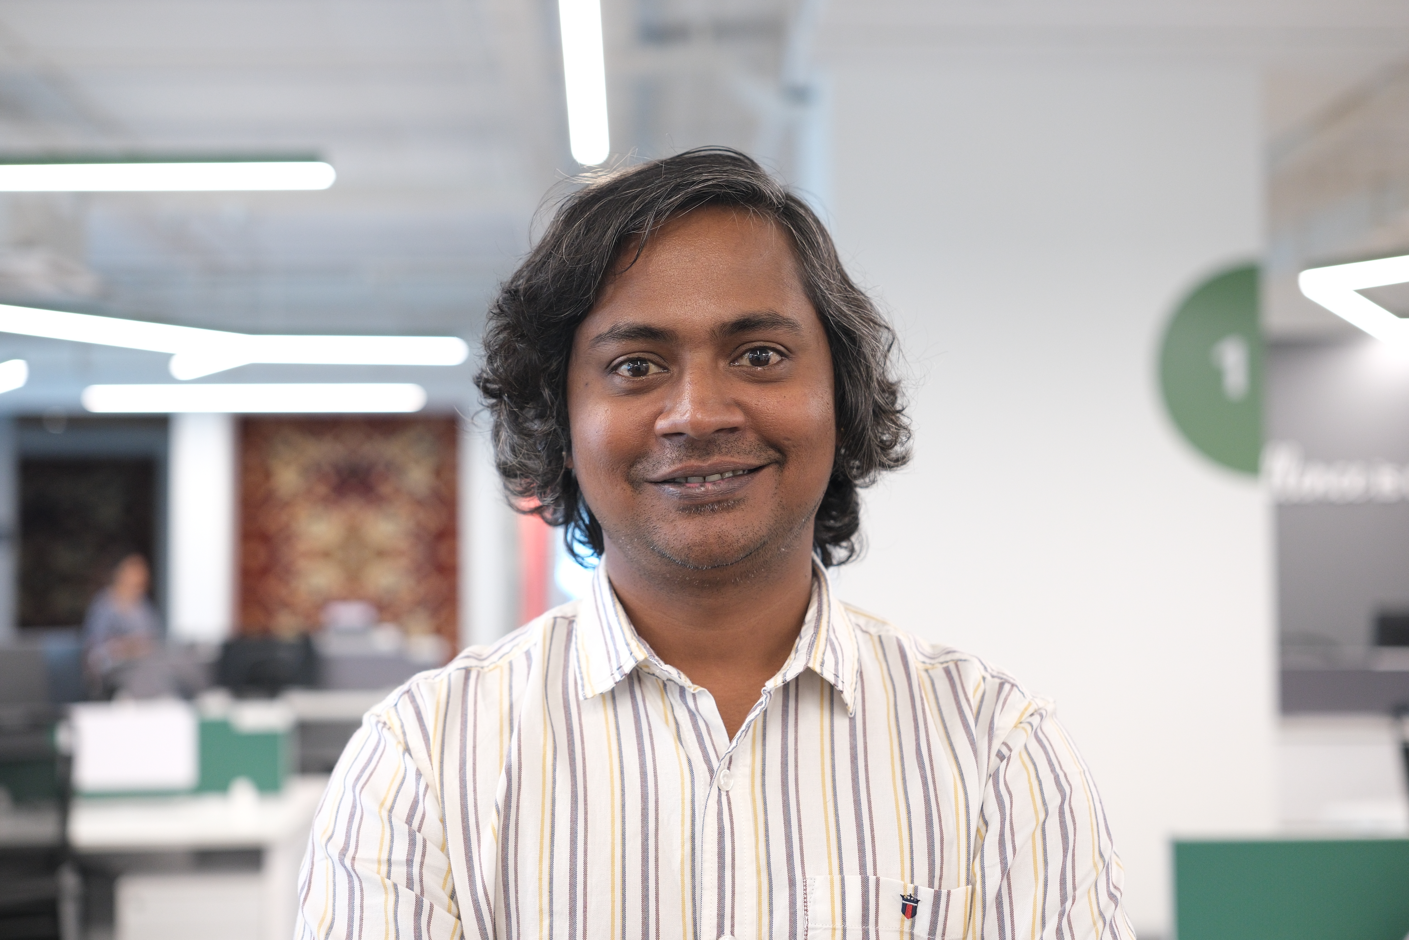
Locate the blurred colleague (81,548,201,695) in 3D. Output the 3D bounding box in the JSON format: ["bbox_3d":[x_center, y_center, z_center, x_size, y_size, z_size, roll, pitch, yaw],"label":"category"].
[{"bbox_3d":[-2.707,1.050,9.500,0.750,1.280,0.520,-3,-4,37],"label":"blurred colleague"}]

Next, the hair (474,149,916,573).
[{"bbox_3d":[-0.007,-0.064,1.110,0.245,0.240,0.225,-3,-2,0],"label":"hair"}]

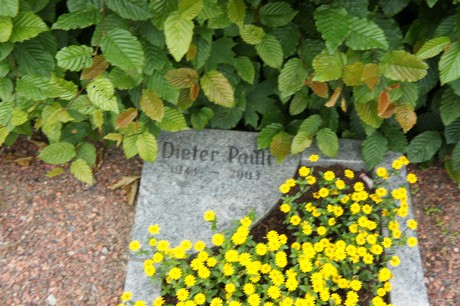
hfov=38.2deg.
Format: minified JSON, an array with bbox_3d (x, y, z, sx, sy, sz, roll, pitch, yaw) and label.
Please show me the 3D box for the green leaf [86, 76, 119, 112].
[{"bbox_3d":[-0.244,-0.112,1.274,0.048,0.089,0.018,-42,14,-2],"label":"green leaf"}]

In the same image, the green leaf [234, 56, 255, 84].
[{"bbox_3d":[0.027,-0.154,1.240,0.033,0.015,0.058,-30,84,-3],"label":"green leaf"}]

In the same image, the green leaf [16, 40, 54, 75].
[{"bbox_3d":[-0.356,-0.172,1.210,0.083,0.015,0.060,45,79,-1],"label":"green leaf"}]

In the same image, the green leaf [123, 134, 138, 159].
[{"bbox_3d":[-0.184,-0.012,1.250,0.036,0.010,0.052,16,83,-6],"label":"green leaf"}]

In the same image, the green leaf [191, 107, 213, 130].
[{"bbox_3d":[-0.054,-0.066,1.270,0.034,0.015,0.053,41,84,4],"label":"green leaf"}]

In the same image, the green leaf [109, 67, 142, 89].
[{"bbox_3d":[-0.189,-0.141,1.200,0.065,0.011,0.046,21,85,-6],"label":"green leaf"}]

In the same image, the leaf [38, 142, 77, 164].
[{"bbox_3d":[-0.363,0.001,1.400,0.077,0.018,0.046,-2,78,6],"label":"leaf"}]

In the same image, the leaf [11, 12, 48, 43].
[{"bbox_3d":[-0.361,-0.224,1.190,0.079,0.053,0.018,-13,7,-14],"label":"leaf"}]

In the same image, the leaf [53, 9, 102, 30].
[{"bbox_3d":[-0.271,-0.236,1.180,0.094,0.012,0.054,-25,53,-22],"label":"leaf"}]

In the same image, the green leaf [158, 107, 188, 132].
[{"bbox_3d":[-0.106,-0.062,1.250,0.064,0.011,0.046,19,83,-2],"label":"green leaf"}]

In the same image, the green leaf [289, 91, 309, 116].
[{"bbox_3d":[0.129,-0.093,1.250,0.033,0.009,0.056,27,92,5],"label":"green leaf"}]

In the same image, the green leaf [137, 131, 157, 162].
[{"bbox_3d":[-0.170,-0.013,1.371,0.040,0.071,0.018,-20,16,-3],"label":"green leaf"}]

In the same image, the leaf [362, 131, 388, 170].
[{"bbox_3d":[0.297,-0.004,1.360,0.052,0.018,0.083,13,88,12],"label":"leaf"}]

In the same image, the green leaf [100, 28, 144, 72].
[{"bbox_3d":[-0.196,-0.187,1.216,0.108,0.018,0.062,44,90,-13],"label":"green leaf"}]

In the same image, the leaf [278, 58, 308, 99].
[{"bbox_3d":[0.120,-0.142,1.270,0.053,0.018,0.088,20,92,4],"label":"leaf"}]

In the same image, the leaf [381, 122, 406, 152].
[{"bbox_3d":[0.321,-0.035,1.310,0.054,0.012,0.080,-27,82,10],"label":"leaf"}]

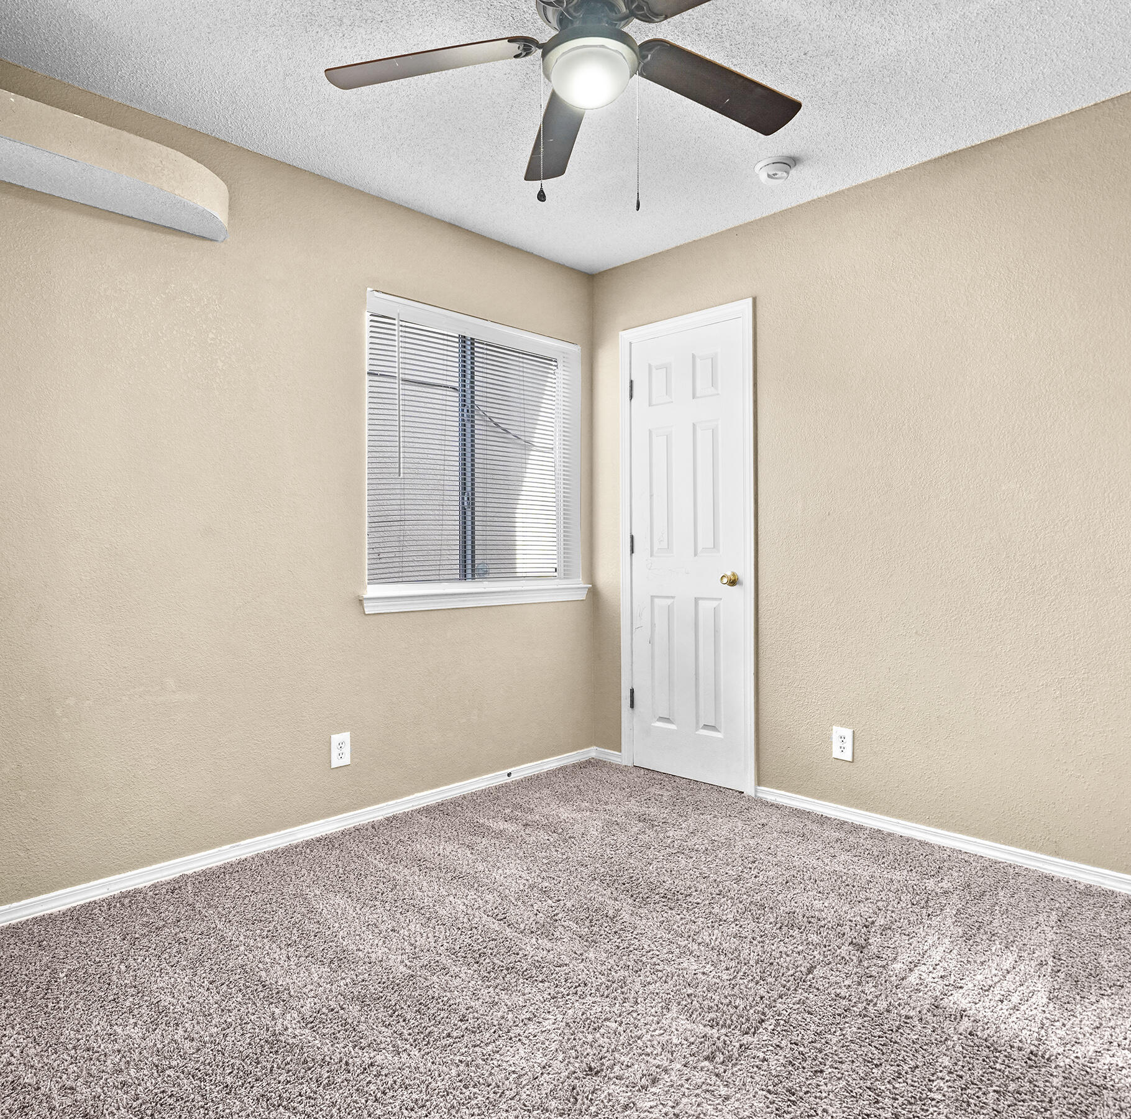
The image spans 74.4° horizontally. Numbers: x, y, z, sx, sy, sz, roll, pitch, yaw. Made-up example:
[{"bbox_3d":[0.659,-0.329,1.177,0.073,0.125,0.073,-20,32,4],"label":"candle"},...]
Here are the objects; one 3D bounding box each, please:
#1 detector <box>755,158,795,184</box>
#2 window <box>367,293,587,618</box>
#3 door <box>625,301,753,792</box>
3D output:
[{"bbox_3d":[0.758,-1.398,2.696,0.147,0.042,0.147,0,0,0],"label":"detector"},{"bbox_3d":[-0.369,-0.423,3.359,1.210,1.260,0.120,-1,0,-45],"label":"window"},{"bbox_3d":[0.555,-0.039,3.398,0.060,2.080,0.700,-1,0,-45],"label":"door"}]

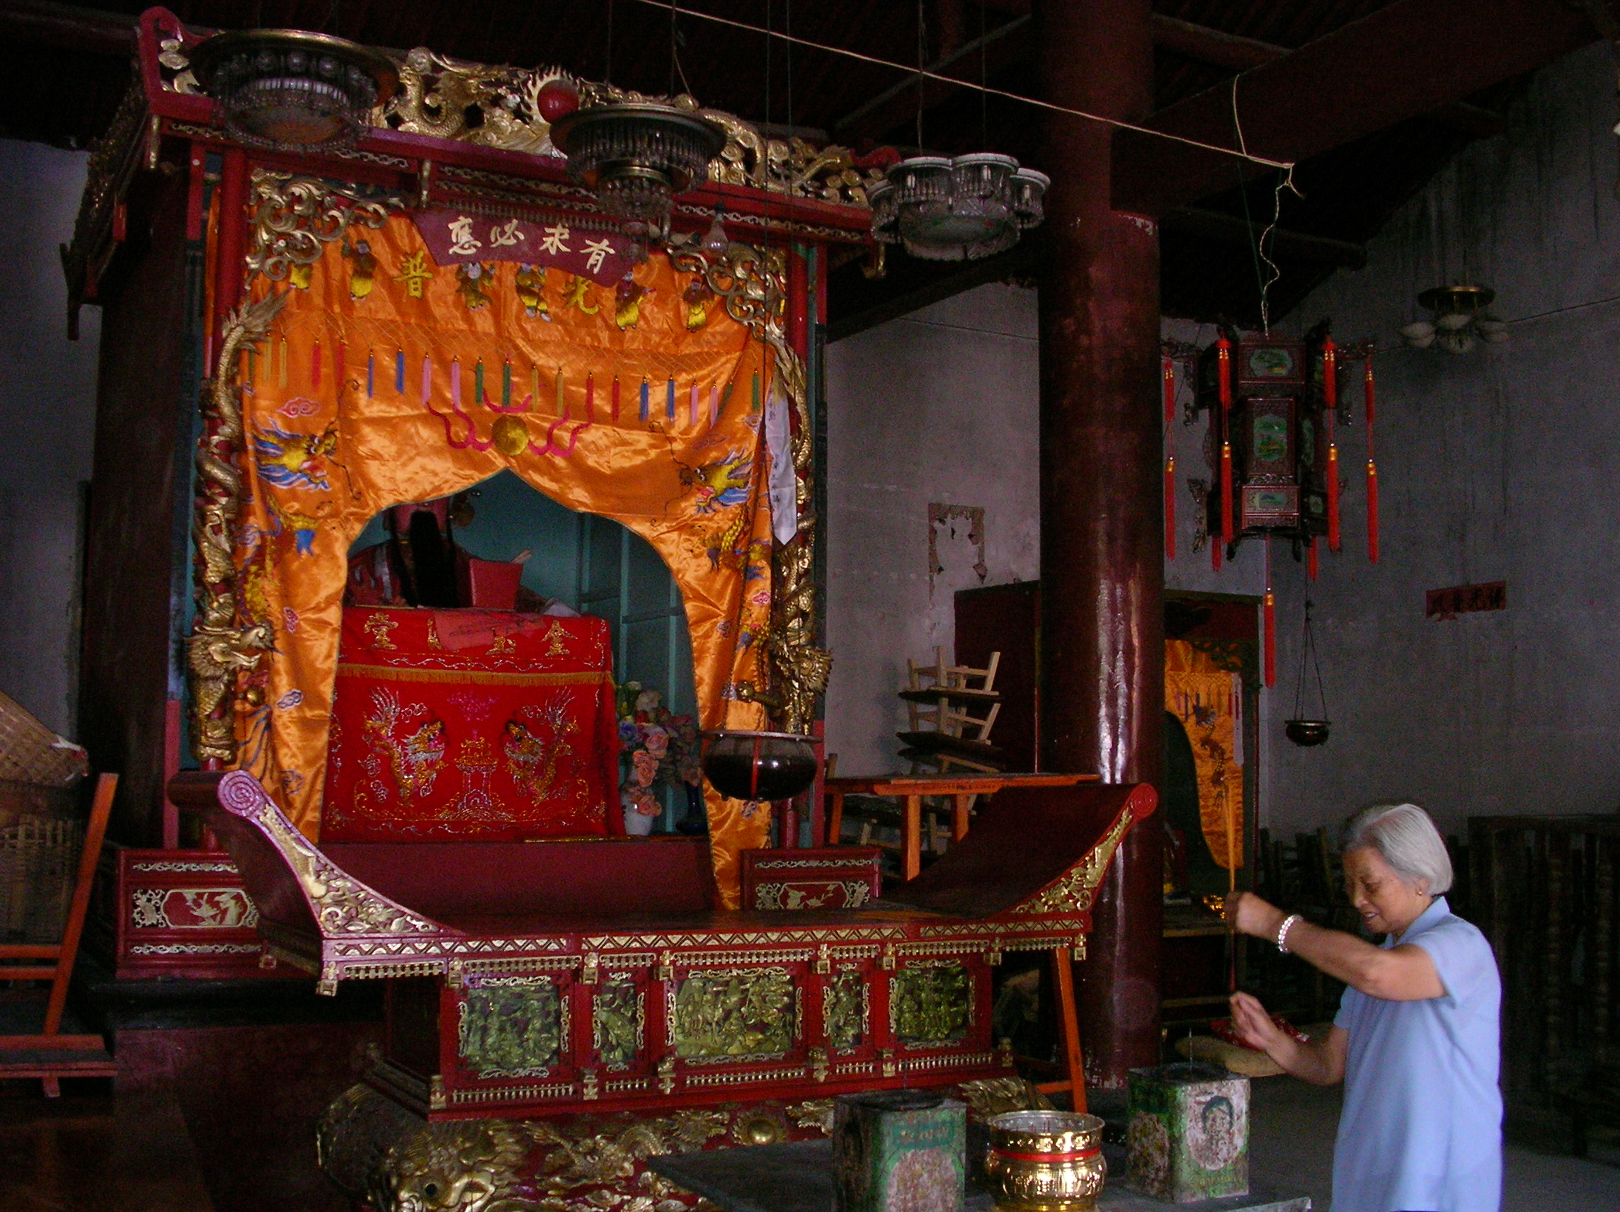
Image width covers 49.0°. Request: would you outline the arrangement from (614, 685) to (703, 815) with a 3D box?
[{"bbox_3d":[-0.559,0.552,6.624,0.341,0.528,0.280,3,-6,-27],"label":"arrangement"}]

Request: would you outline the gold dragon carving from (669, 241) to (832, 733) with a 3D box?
[{"bbox_3d":[-0.212,-0.391,6.442,0.641,1.885,0.260,3,-6,-27],"label":"gold dragon carving"}]

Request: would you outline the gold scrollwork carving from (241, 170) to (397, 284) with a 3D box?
[{"bbox_3d":[-1.587,-1.213,5.833,0.491,0.376,0.080,3,-6,-27],"label":"gold scrollwork carving"}]

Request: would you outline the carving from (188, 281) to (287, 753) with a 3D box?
[{"bbox_3d":[-1.788,-0.261,5.603,0.264,1.503,0.240,3,-6,-27],"label":"carving"}]

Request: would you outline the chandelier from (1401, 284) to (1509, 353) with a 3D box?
[{"bbox_3d":[2.909,-1.302,8.000,0.484,0.290,0.484,3,-6,-27],"label":"chandelier"}]

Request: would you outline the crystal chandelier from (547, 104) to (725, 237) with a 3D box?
[{"bbox_3d":[-0.516,-1.270,5.349,0.530,0.360,0.530,0,-6,0],"label":"crystal chandelier"}]

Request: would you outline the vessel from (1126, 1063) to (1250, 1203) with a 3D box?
[{"bbox_3d":[0.694,0.971,3.294,0.160,0.213,0.140,3,-6,-27],"label":"vessel"}]

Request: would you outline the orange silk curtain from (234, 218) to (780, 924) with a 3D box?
[{"bbox_3d":[-0.990,-0.105,6.154,1.980,2.323,0.180,3,-6,-27],"label":"orange silk curtain"}]

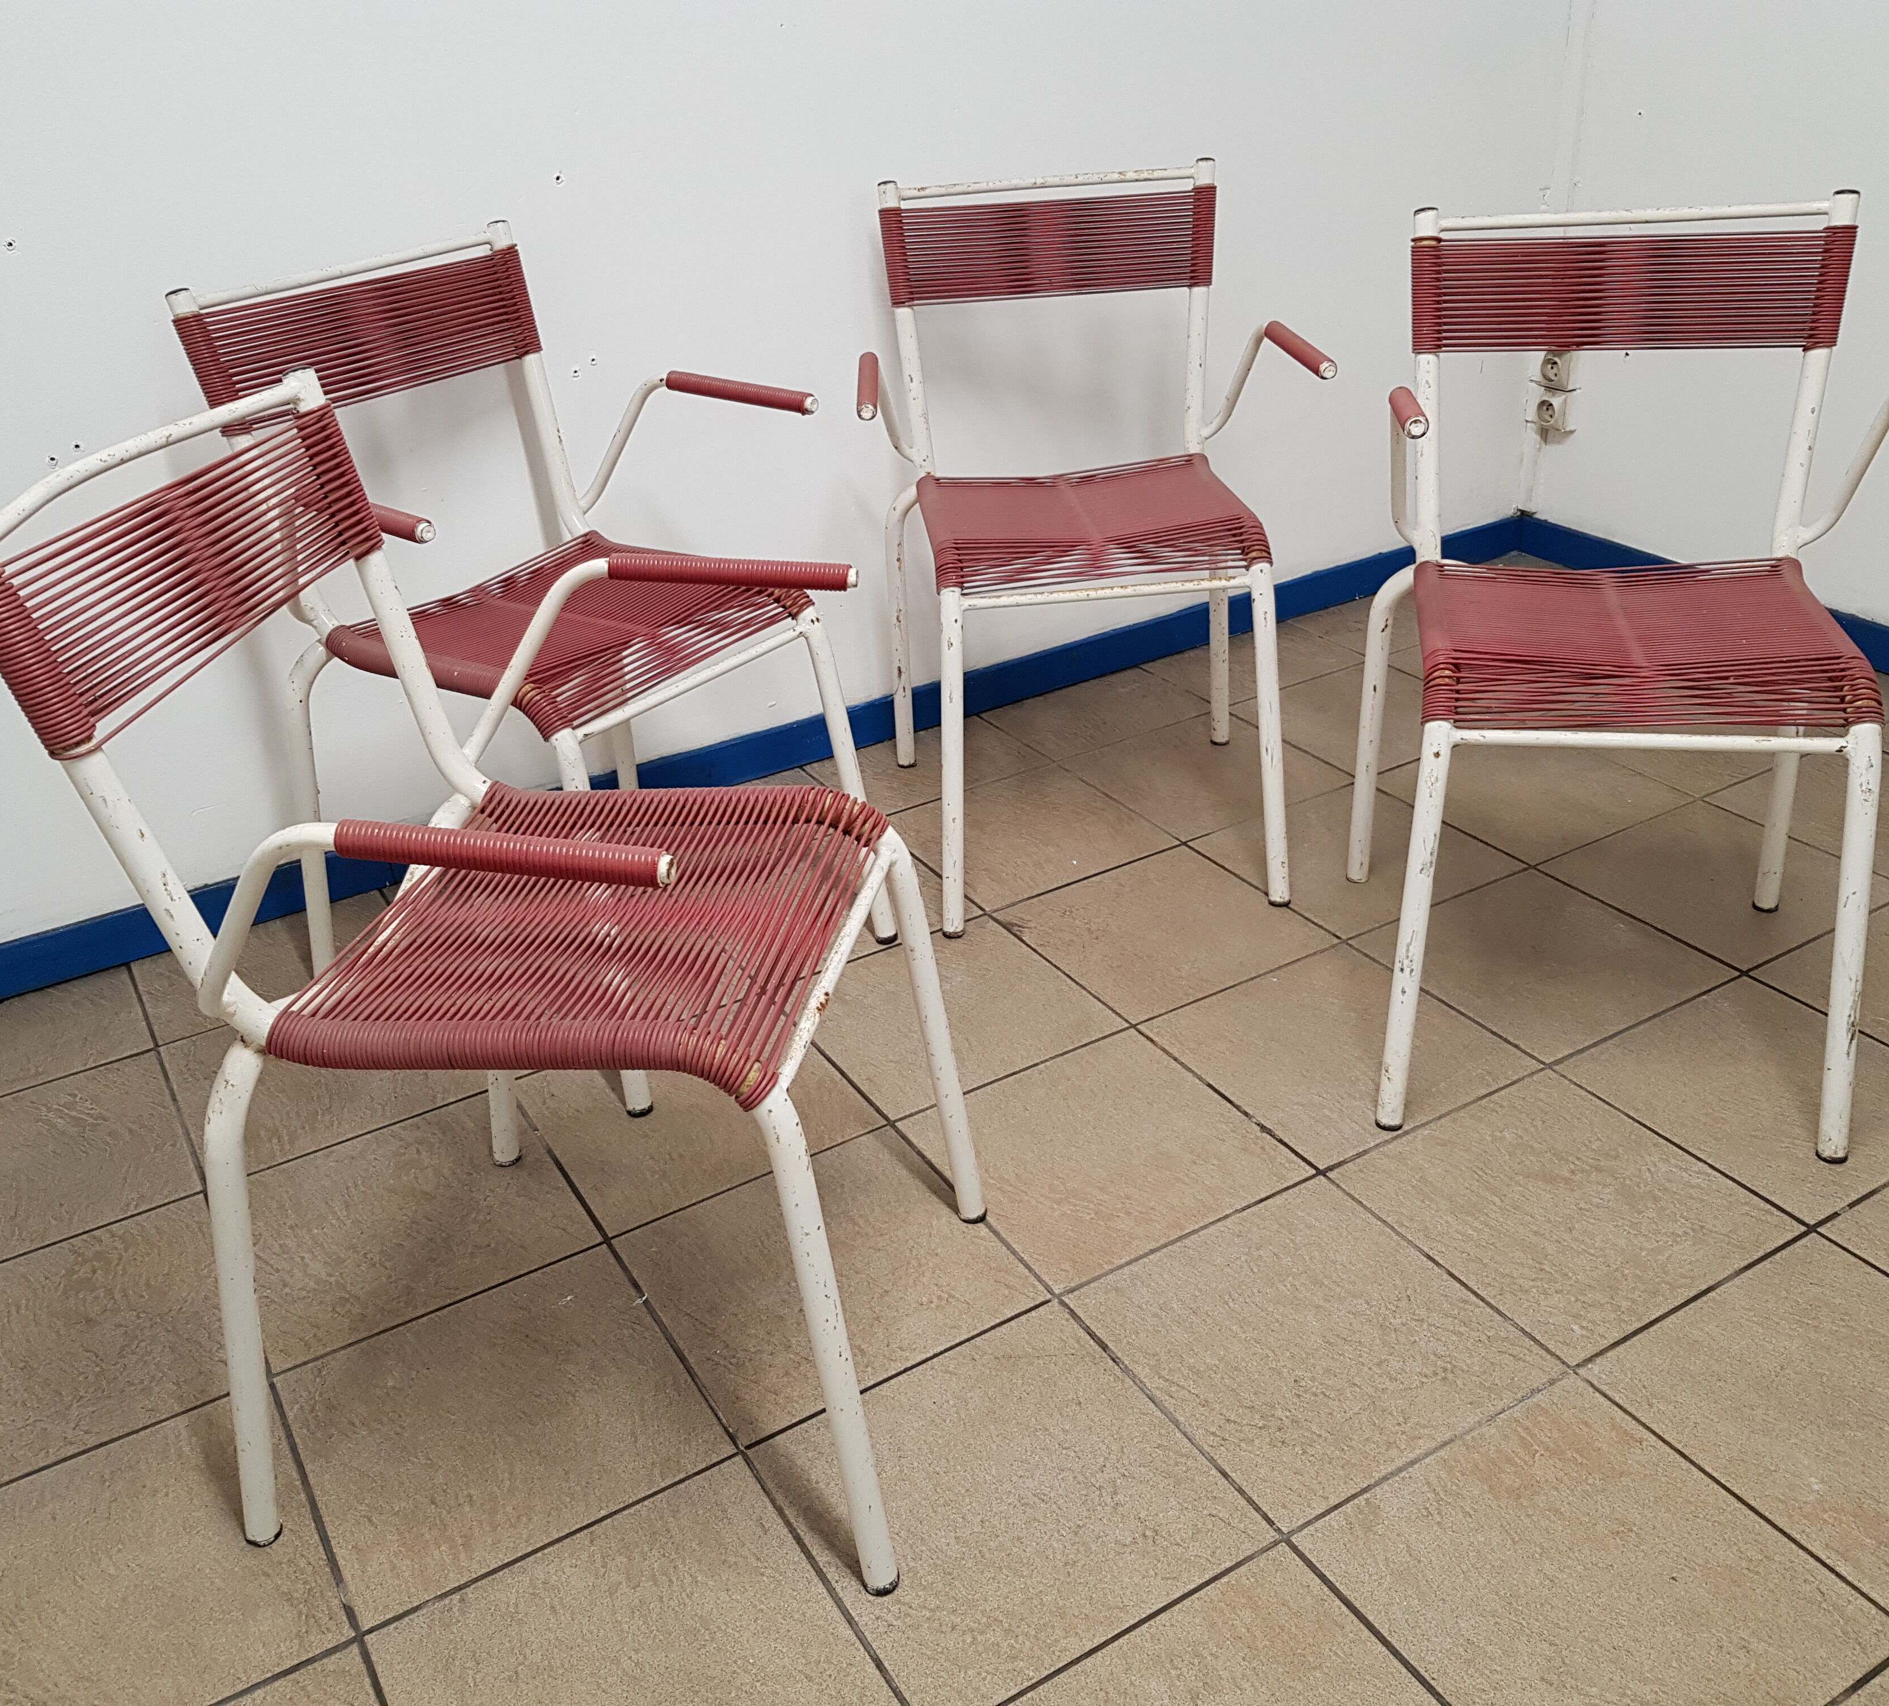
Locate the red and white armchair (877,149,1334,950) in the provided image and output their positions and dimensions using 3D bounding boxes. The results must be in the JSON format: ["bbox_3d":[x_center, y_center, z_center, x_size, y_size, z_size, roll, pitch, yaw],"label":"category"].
[{"bbox_3d":[0.169,-0.384,2.099,0.525,0.794,0.517,-5,29,-2],"label":"red and white armchair"}]

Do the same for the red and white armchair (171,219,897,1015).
[{"bbox_3d":[-0.427,-0.233,1.895,0.538,0.809,0.539,18,35,34],"label":"red and white armchair"}]

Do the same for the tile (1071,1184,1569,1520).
[{"bbox_3d":[0.309,0.414,1.460,0.302,0.010,0.297,-18,32,-25],"label":"tile"}]

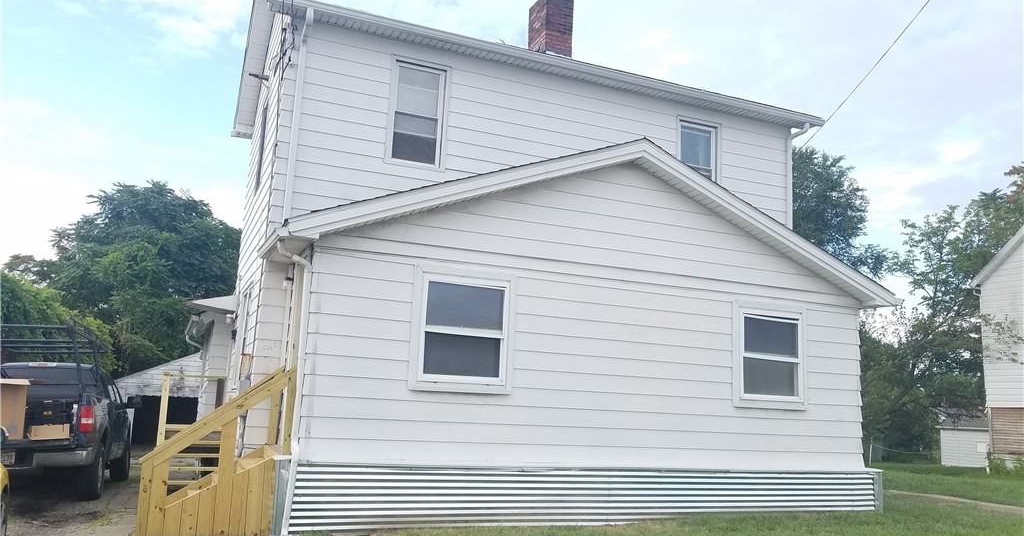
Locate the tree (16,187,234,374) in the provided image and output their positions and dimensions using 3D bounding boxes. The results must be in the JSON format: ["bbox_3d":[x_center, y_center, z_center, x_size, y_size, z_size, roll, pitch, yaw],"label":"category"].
[{"bbox_3d":[-16.644,1.923,34.000,9.200,11.000,9.000,7,-10,-22],"label":"tree"}]

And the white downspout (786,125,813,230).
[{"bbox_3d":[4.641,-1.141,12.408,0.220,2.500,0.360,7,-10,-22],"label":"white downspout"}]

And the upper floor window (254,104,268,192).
[{"bbox_3d":[-3.862,-1.926,11.848,0.100,1.500,0.920,7,-10,-22],"label":"upper floor window"}]

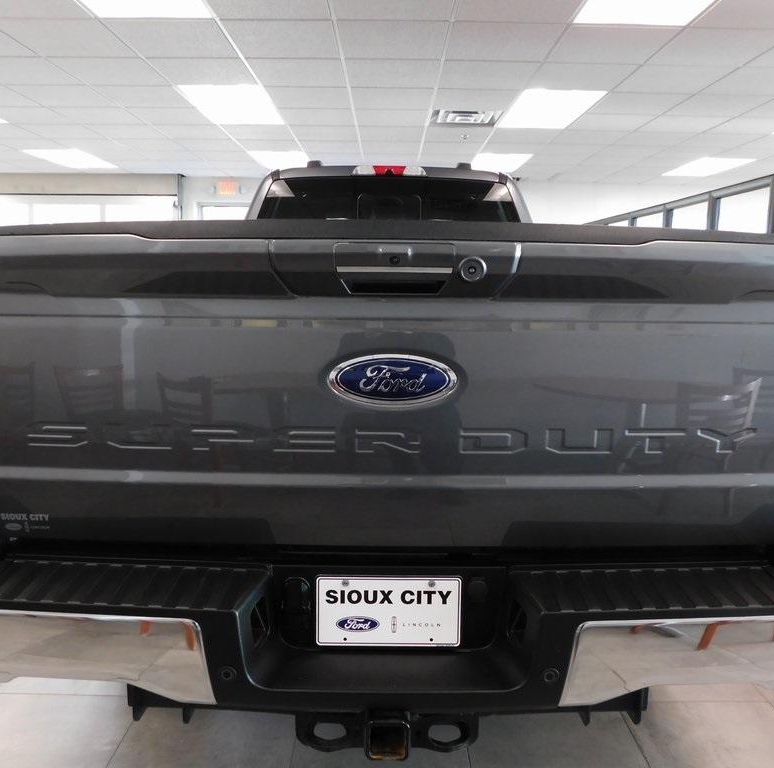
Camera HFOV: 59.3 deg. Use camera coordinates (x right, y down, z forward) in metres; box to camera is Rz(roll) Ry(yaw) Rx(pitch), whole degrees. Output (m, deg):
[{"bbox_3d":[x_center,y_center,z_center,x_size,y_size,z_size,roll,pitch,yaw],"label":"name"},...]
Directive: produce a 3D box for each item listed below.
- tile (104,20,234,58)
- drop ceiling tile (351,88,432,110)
[{"bbox_3d":[-1.185,-1.958,3.854,0.605,0.020,0.605,1,8,0],"label":"tile"},{"bbox_3d":[0.032,-2.115,5.038,0.605,0.020,0.605,1,9,0],"label":"drop ceiling tile"}]

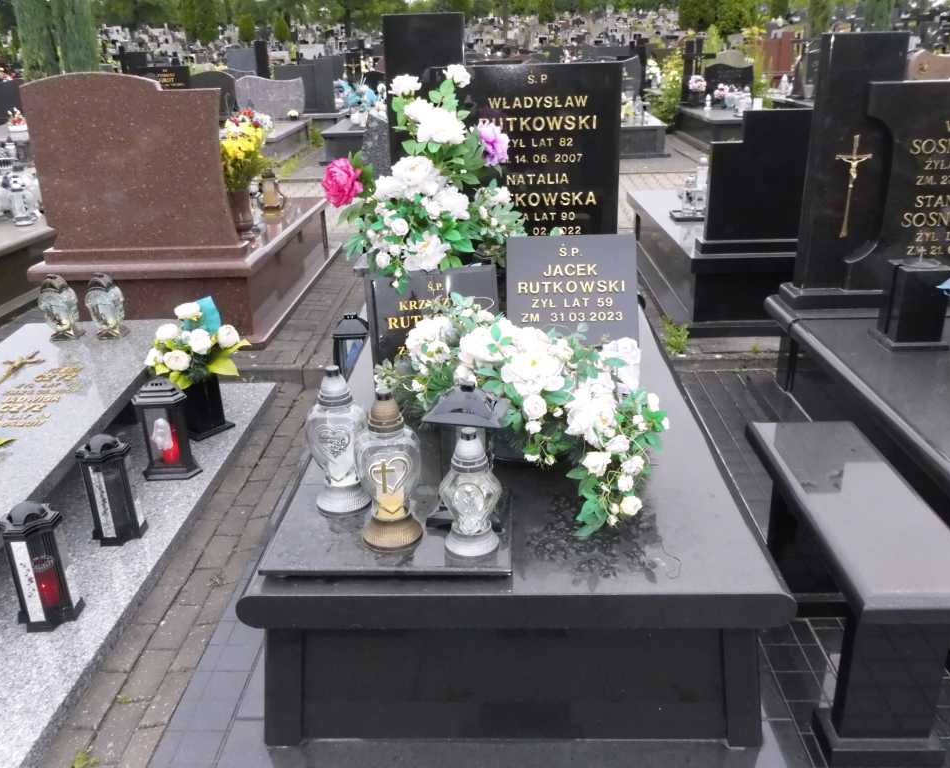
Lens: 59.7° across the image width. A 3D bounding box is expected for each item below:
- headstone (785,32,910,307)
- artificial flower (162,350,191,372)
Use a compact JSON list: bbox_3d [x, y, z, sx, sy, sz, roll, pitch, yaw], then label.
[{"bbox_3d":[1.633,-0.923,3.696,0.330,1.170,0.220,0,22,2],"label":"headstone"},{"bbox_3d":[-1.149,-0.087,3.188,0.112,0.085,0.085,-10,23,-19],"label":"artificial flower"}]

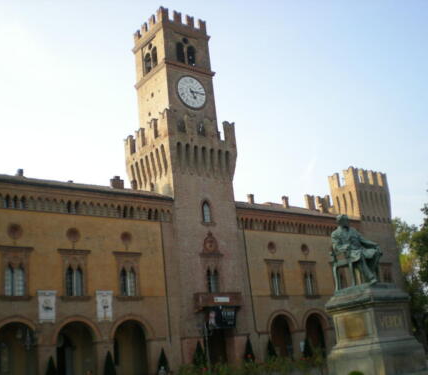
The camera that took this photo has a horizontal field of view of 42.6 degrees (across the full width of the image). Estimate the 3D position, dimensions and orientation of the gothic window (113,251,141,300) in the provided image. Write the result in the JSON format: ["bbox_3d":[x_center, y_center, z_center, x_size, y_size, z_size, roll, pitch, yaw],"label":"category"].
[{"bbox_3d":[-5.774,5.841,36.432,1.850,3.150,0.400,8,-22,-37],"label":"gothic window"}]

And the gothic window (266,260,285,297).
[{"bbox_3d":[5.028,7.380,44.517,1.700,3.100,0.400,8,-22,-37],"label":"gothic window"}]

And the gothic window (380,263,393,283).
[{"bbox_3d":[19.916,10.391,62.897,2.218,3.400,0.400,8,-22,-37],"label":"gothic window"}]

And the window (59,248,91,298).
[{"bbox_3d":[-8.702,5.427,34.239,1.900,3.100,0.400,8,-22,-37],"label":"window"}]

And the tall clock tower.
[{"bbox_3d":[-2.930,-0.057,53.179,7.942,35.306,7.942,8,-22,-37],"label":"tall clock tower"}]

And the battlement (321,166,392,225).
[{"bbox_3d":[18.067,1.515,66.567,6.726,6.346,3.648,8,-22,-37],"label":"battlement"}]

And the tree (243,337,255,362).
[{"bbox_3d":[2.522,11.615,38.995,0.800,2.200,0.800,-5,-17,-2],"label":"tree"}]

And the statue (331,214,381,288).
[{"bbox_3d":[5.950,2.640,23.000,1.400,2.950,1.750,8,-22,-37],"label":"statue"}]

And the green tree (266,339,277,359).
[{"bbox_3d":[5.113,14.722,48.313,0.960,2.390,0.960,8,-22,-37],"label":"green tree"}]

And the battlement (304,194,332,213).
[{"bbox_3d":[11.162,1.741,58.627,2.600,1.800,1.400,8,-22,-37],"label":"battlement"}]

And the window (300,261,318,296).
[{"bbox_3d":[9.502,9.237,54.974,2.511,3.675,0.400,8,-22,-37],"label":"window"}]

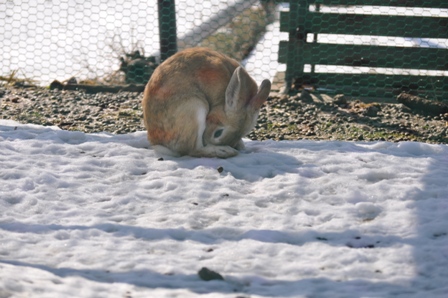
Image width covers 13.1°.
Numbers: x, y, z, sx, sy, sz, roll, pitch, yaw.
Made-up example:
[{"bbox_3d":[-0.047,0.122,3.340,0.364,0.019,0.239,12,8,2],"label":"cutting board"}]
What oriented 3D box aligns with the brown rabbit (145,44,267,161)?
[{"bbox_3d":[-0.035,-0.093,3.850,0.245,0.210,0.165,2,10,3],"label":"brown rabbit"}]

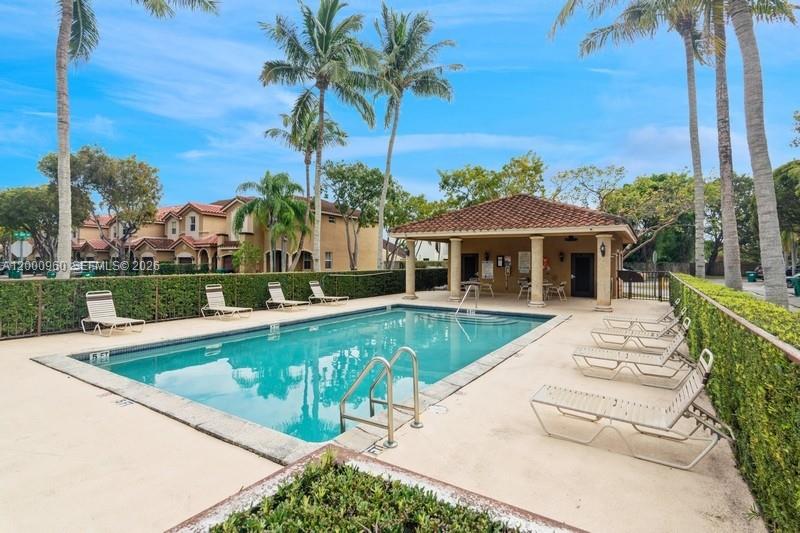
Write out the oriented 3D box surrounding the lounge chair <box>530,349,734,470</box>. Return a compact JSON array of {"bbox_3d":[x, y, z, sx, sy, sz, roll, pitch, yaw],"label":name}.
[{"bbox_3d":[2.106,1.173,3.760,1.570,0.935,0.626,1,1,32],"label":"lounge chair"}]

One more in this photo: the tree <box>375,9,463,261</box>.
[{"bbox_3d":[0.800,-6.330,21.500,4.750,15.400,4.750,1,1,0],"label":"tree"}]

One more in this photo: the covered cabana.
[{"bbox_3d":[6.013,-1.002,19.369,9.135,4.926,9.602,1,1,32],"label":"covered cabana"}]

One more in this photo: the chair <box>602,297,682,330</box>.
[{"bbox_3d":[5.707,1.157,9.451,1.553,0.885,0.618,1,1,32],"label":"chair"}]

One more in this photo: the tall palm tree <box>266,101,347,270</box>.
[{"bbox_3d":[-6.030,-4.680,25.580,5.100,11.800,5.100,1,1,0],"label":"tall palm tree"}]

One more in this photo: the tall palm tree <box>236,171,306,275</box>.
[{"bbox_3d":[-7.800,-2.260,24.050,4.400,7.000,4.400,1,1,32],"label":"tall palm tree"}]

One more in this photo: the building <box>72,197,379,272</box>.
[{"bbox_3d":[-20.460,-2.855,41.396,35.000,7.400,13.000,1,1,32],"label":"building"}]

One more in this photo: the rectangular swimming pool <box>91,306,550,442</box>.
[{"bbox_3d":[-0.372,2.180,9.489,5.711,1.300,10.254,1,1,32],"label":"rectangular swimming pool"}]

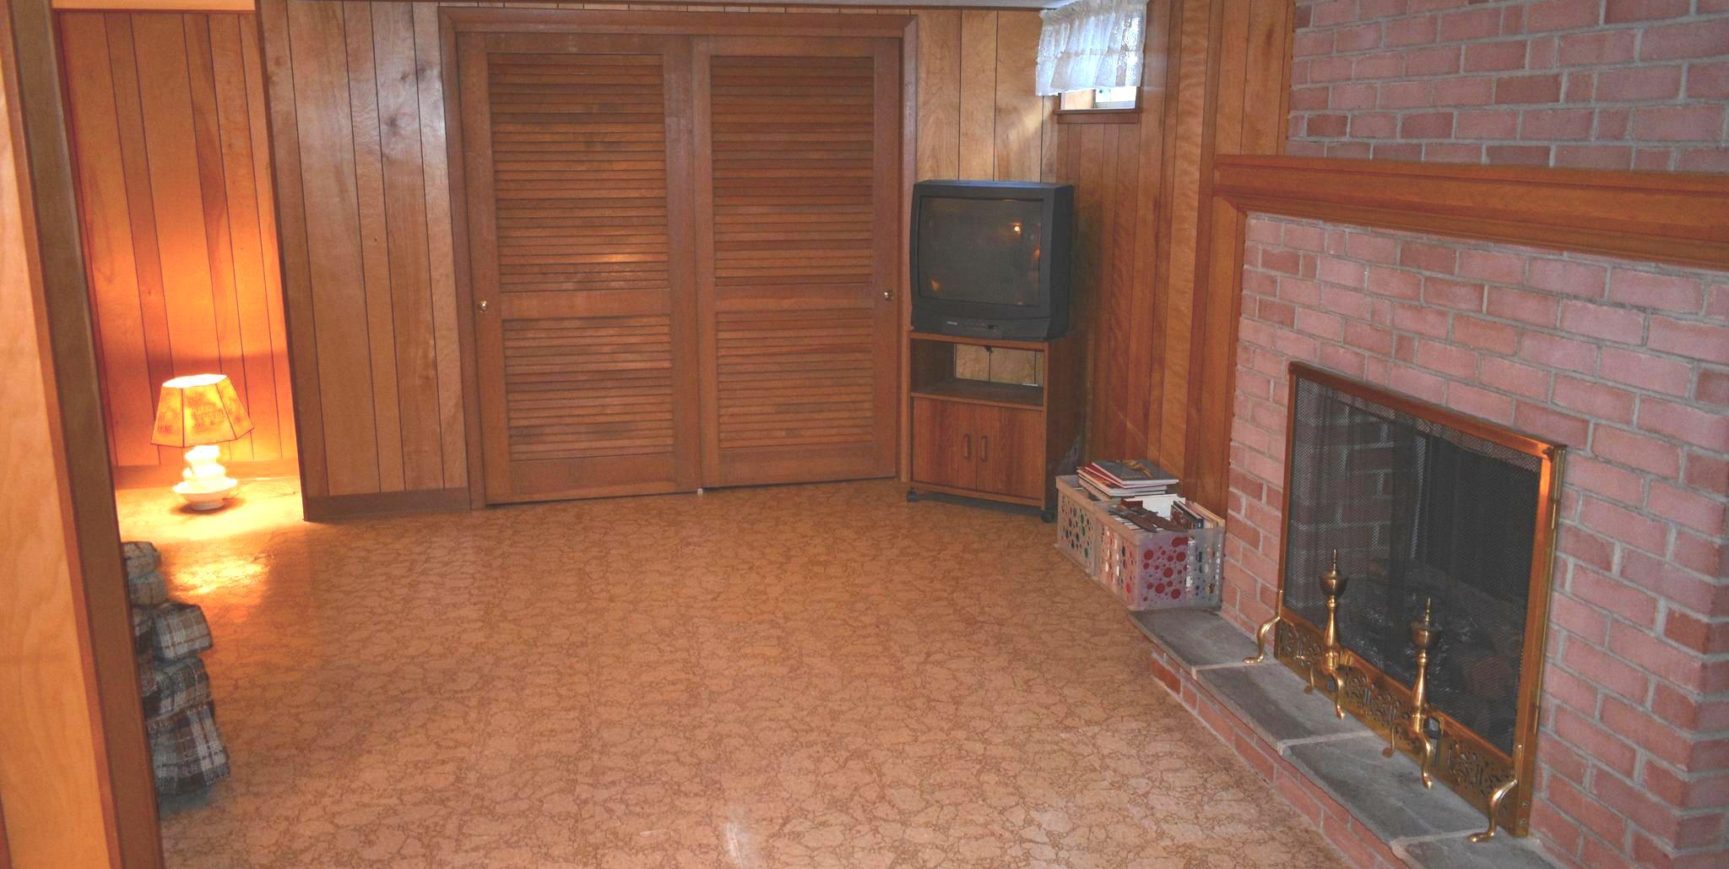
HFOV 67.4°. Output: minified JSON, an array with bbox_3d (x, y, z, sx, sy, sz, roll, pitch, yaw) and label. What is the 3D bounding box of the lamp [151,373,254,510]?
[{"bbox_3d":[-2.847,0.025,5.570,0.410,0.580,0.400,-2,13,-11],"label":"lamp"}]

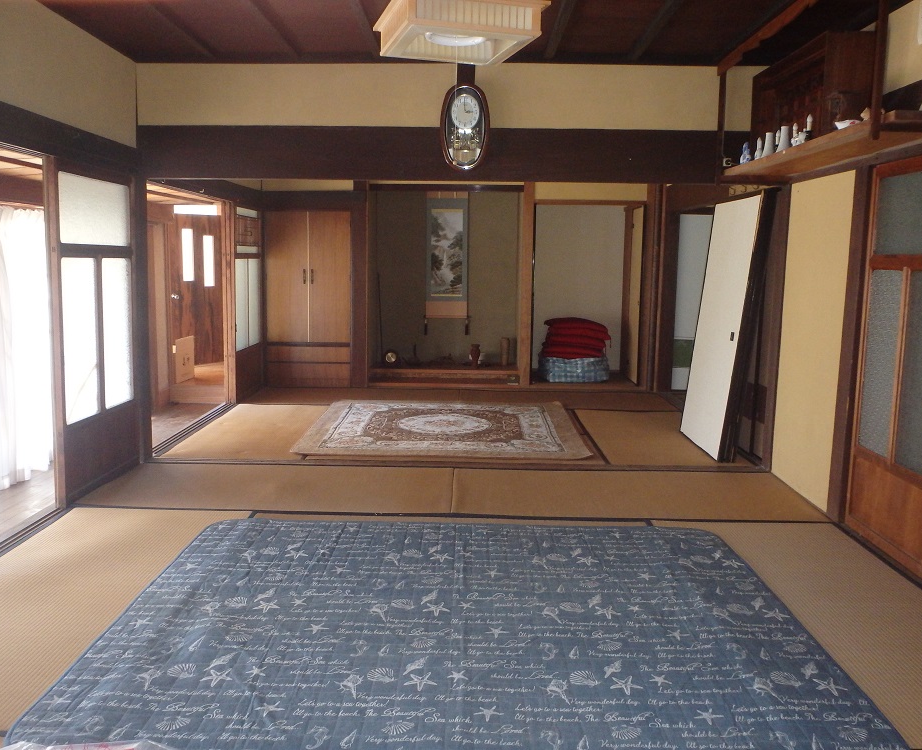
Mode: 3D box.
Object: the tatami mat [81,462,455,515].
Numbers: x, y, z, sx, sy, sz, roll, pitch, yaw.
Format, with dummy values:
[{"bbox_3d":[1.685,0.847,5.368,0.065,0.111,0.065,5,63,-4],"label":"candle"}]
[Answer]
[{"bbox_3d":[-0.985,0.640,4.505,1.888,0.050,0.886,1,8,1],"label":"tatami mat"}]

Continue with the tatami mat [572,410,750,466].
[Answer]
[{"bbox_3d":[1.418,0.470,5.997,0.926,0.050,1.882,1,8,1],"label":"tatami mat"}]

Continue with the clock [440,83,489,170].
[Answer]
[{"bbox_3d":[0.026,-1.408,4.620,0.283,0.478,0.090,1,8,1],"label":"clock"}]

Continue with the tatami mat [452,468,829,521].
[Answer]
[{"bbox_3d":[0.908,0.671,4.472,1.900,0.050,0.922,1,8,1],"label":"tatami mat"}]

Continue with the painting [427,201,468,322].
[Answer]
[{"bbox_3d":[-0.156,-1.310,8.815,0.476,1.408,0.030,1,8,1],"label":"painting"}]

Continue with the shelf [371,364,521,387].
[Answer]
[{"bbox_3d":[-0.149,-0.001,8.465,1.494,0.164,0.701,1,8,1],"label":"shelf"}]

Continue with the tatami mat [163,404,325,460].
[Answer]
[{"bbox_3d":[-1.435,0.425,6.044,0.943,0.050,1.907,1,8,1],"label":"tatami mat"}]

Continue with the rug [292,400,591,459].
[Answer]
[{"bbox_3d":[-0.109,0.375,6.286,1.995,0.020,2.017,1,8,1],"label":"rug"}]

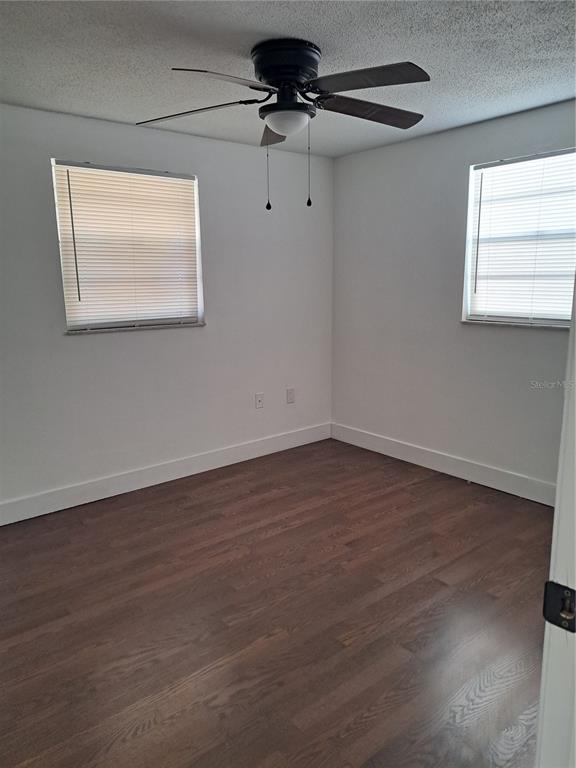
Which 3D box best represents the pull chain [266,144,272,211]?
[{"bbox_3d":[-0.084,-0.920,2.334,0.021,0.306,0.021,-1,12,-2],"label":"pull chain"}]

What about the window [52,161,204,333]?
[{"bbox_3d":[-0.982,-0.846,3.393,0.938,0.980,0.100,-10,15,-38],"label":"window"}]

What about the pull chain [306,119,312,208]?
[{"bbox_3d":[0.089,-0.923,2.231,0.021,0.343,0.021,0,12,2],"label":"pull chain"}]

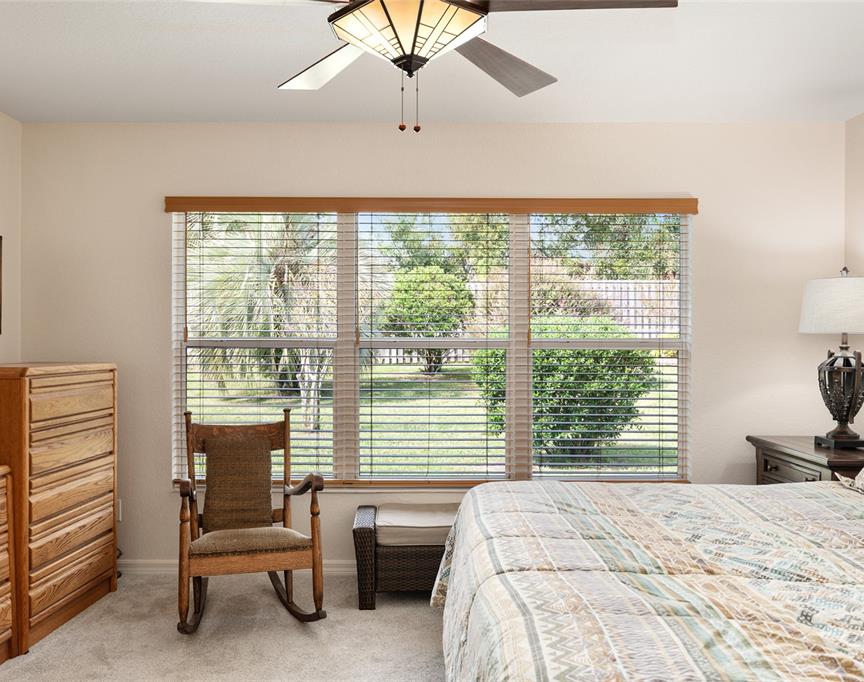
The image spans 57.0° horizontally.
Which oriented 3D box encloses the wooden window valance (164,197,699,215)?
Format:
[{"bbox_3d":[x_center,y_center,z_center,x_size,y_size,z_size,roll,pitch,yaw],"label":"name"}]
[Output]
[{"bbox_3d":[0.000,-0.722,4.265,2.830,0.088,0.090,0,0,0],"label":"wooden window valance"}]

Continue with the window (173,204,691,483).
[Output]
[{"bbox_3d":[0.000,0.013,4.340,2.810,1.510,0.110,0,0,0],"label":"window"}]

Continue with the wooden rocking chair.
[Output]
[{"bbox_3d":[-0.840,0.806,3.610,0.620,0.930,0.840,0,0,-17],"label":"wooden rocking chair"}]

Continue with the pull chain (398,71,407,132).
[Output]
[{"bbox_3d":[-0.077,-0.623,2.070,0.018,0.160,0.018,0,0,0],"label":"pull chain"}]

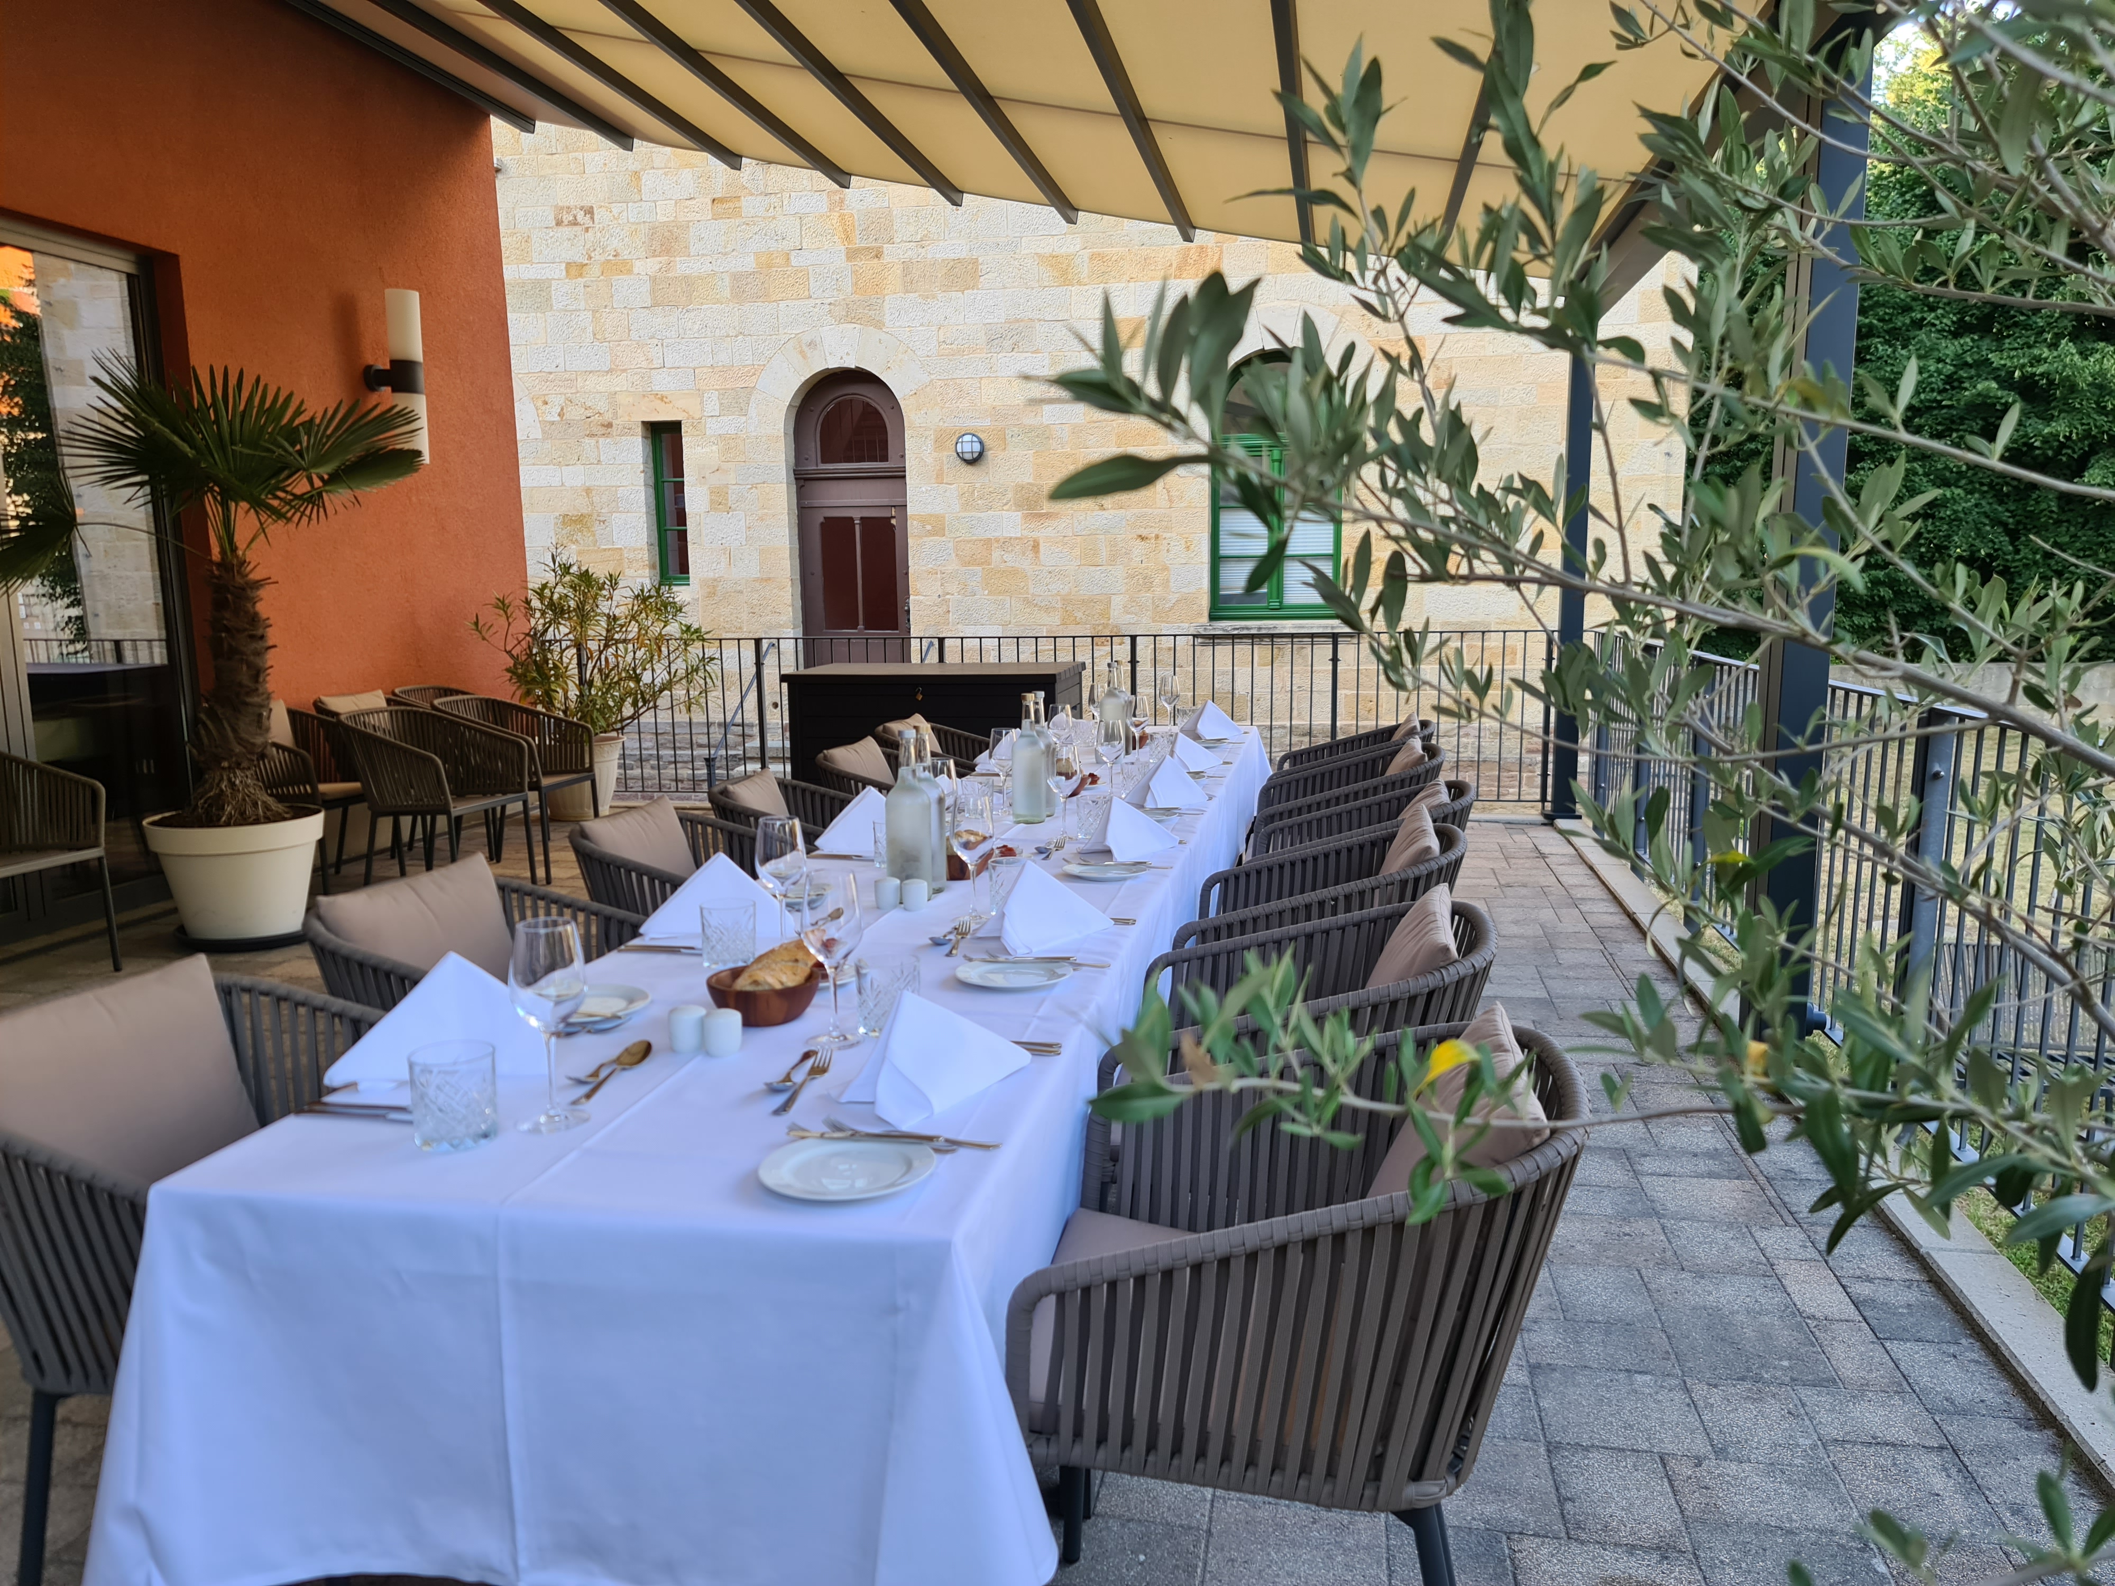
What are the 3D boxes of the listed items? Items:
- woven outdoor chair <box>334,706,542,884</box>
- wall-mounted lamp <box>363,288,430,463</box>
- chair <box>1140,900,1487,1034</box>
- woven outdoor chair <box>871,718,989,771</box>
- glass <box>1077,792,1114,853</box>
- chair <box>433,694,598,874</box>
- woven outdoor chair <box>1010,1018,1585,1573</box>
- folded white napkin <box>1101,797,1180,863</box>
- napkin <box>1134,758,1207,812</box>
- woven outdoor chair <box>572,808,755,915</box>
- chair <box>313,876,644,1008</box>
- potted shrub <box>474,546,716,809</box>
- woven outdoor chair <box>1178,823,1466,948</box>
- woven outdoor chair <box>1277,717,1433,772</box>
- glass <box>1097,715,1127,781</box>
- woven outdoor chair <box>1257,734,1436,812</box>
[{"bbox_3d":[-2.714,0.029,6.753,0.606,0.778,0.566,3,9,22],"label":"woven outdoor chair"},{"bbox_3d":[-3.228,-2.029,7.468,0.275,0.820,0.155,1,8,11],"label":"wall-mounted lamp"},{"bbox_3d":[0.374,0.583,2.430,0.625,0.800,0.600,1,8,11],"label":"chair"},{"bbox_3d":[-0.362,0.142,5.610,0.596,0.823,0.563,1,8,11],"label":"woven outdoor chair"},{"bbox_3d":[0.084,0.055,3.448,0.083,0.097,0.083,1,8,10],"label":"glass"},{"bbox_3d":[-2.500,-0.033,7.007,0.625,0.800,0.600,1,8,10],"label":"chair"},{"bbox_3d":[0.262,0.682,1.727,0.625,0.800,0.600,1,8,11],"label":"woven outdoor chair"},{"bbox_3d":[0.153,0.065,3.302,0.192,0.117,0.253,3,9,22],"label":"folded white napkin"},{"bbox_3d":[0.277,-0.035,3.970,0.192,0.121,0.242,3,9,22],"label":"napkin"},{"bbox_3d":[-0.773,0.453,3.494,0.596,0.823,0.563,1,8,9],"label":"woven outdoor chair"},{"bbox_3d":[-0.964,0.558,2.693,0.625,0.800,0.600,1,8,10],"label":"chair"},{"bbox_3d":[-2.611,-0.607,8.646,1.374,1.495,1.212,-3,9,-17],"label":"potted shrub"},{"bbox_3d":[0.557,0.473,3.241,0.596,0.823,0.563,1,8,11],"label":"woven outdoor chair"},{"bbox_3d":[1.046,0.146,5.504,0.625,0.800,0.600,1,8,11],"label":"woven outdoor chair"},{"bbox_3d":[0.139,-0.088,3.949,0.080,0.212,0.080,1,8,11],"label":"glass"},{"bbox_3d":[0.862,0.266,4.661,0.625,0.800,0.600,0,8,4],"label":"woven outdoor chair"}]

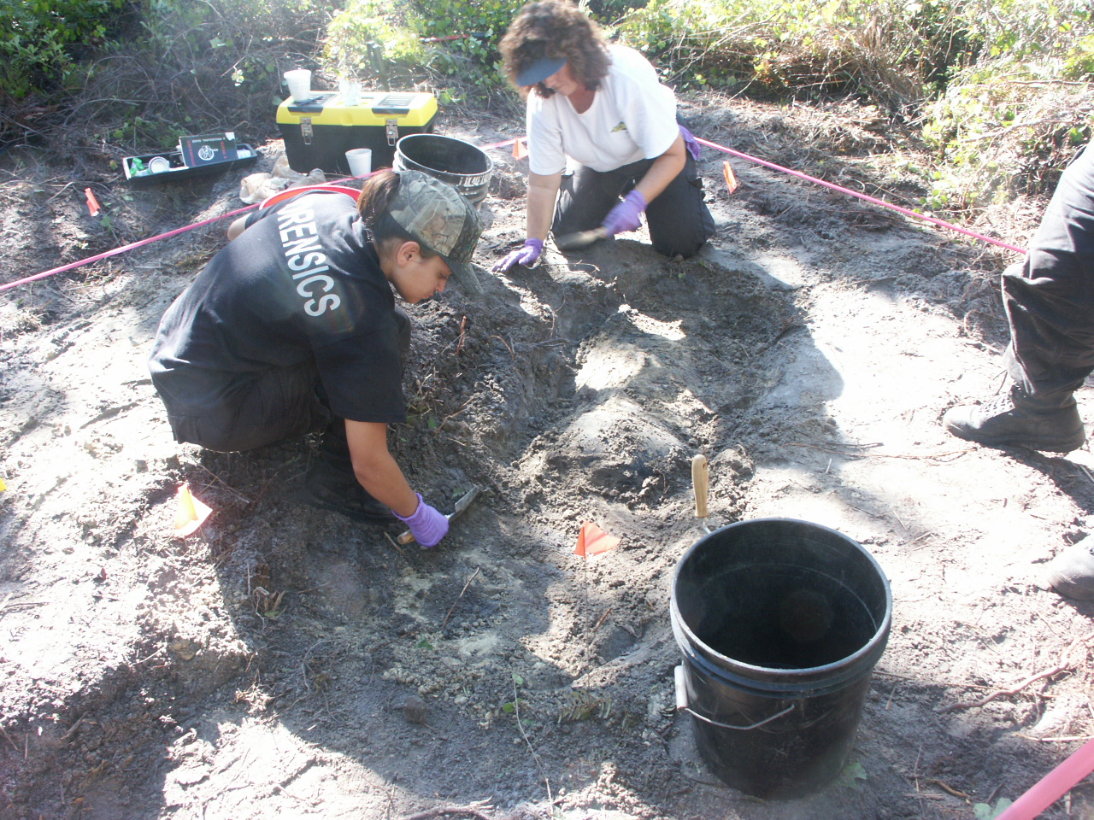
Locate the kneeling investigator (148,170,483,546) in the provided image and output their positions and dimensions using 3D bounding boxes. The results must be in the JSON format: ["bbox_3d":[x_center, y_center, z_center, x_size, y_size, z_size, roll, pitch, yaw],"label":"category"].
[{"bbox_3d":[-0.455,-0.143,1.874,0.660,0.660,0.560,-7,34,-8],"label":"kneeling investigator"}]

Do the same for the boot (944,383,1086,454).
[{"bbox_3d":[1.099,-0.008,2.057,0.310,0.165,0.110,7,35,12],"label":"boot"}]

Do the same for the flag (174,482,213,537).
[{"bbox_3d":[-0.741,0.212,1.850,0.085,0.115,0.060,-13,36,-16],"label":"flag"}]

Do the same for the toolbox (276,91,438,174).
[{"bbox_3d":[-0.724,-1.099,3.473,0.570,0.250,0.270,4,34,7],"label":"toolbox"}]

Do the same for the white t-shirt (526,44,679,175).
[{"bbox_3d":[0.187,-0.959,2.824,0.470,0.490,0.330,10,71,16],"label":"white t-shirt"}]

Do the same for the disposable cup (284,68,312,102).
[{"bbox_3d":[-0.954,-1.246,3.397,0.100,0.108,0.100,-1,34,0],"label":"disposable cup"}]

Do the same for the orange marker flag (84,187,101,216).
[{"bbox_3d":[-1.737,-0.799,3.384,0.050,0.110,0.080,24,41,32],"label":"orange marker flag"}]

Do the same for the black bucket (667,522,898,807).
[{"bbox_3d":[0.358,0.397,1.378,0.303,0.350,0.303,-6,34,4],"label":"black bucket"}]

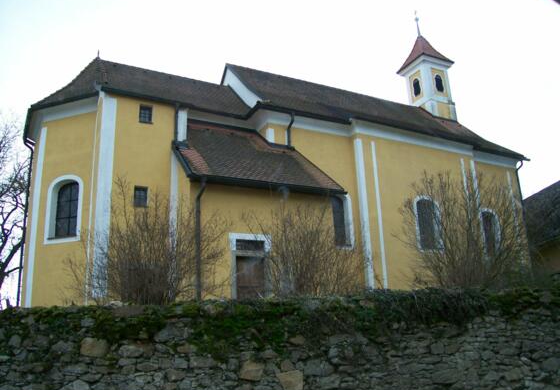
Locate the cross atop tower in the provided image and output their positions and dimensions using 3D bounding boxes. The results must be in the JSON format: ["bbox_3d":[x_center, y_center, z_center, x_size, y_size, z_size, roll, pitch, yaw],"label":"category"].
[{"bbox_3d":[8.050,-9.923,31.888,0.360,1.774,0.120,7,-18,-29],"label":"cross atop tower"}]

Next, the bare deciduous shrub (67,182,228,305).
[{"bbox_3d":[-3.175,1.236,13.165,3.694,3.135,3.324,7,-18,-29],"label":"bare deciduous shrub"}]

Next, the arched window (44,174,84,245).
[{"bbox_3d":[-7.087,0.458,18.193,1.382,2.320,0.220,-7,-17,15],"label":"arched window"}]

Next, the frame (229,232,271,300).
[{"bbox_3d":[-0.897,2.500,17.542,1.505,2.500,0.220,7,-18,-29],"label":"frame"}]

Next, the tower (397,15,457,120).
[{"bbox_3d":[8.230,-7.167,31.134,2.200,7.064,2.200,7,-18,-29],"label":"tower"}]

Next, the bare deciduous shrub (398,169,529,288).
[{"bbox_3d":[5.510,1.155,16.465,3.705,3.632,3.334,7,-18,-29],"label":"bare deciduous shrub"}]

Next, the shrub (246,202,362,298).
[{"bbox_3d":[0.612,1.527,14.165,2.894,2.577,2.605,7,-18,-29],"label":"shrub"}]

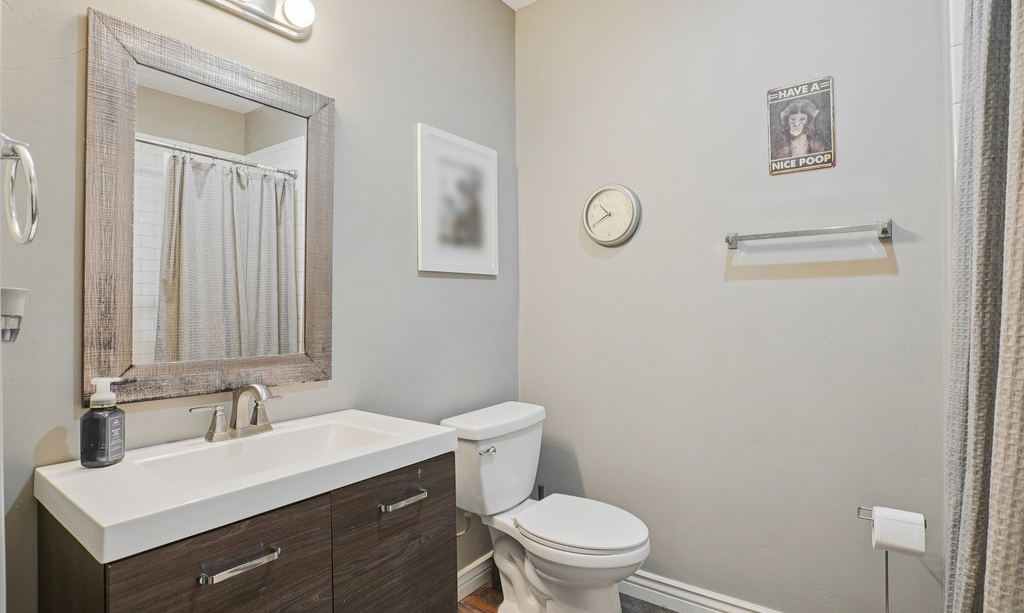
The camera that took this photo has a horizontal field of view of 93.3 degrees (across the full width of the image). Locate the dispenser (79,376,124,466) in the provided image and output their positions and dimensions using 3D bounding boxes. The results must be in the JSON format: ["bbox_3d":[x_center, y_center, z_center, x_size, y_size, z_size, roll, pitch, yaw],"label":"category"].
[{"bbox_3d":[-0.889,0.249,1.052,0.062,0.184,0.062,0,-1,-7],"label":"dispenser"}]

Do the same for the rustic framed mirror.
[{"bbox_3d":[-0.770,-0.222,1.324,0.026,0.899,0.608,-1,-2,37],"label":"rustic framed mirror"}]

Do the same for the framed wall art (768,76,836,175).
[{"bbox_3d":[1.000,-0.618,1.676,0.196,0.305,0.010,-1,-2,37],"label":"framed wall art"}]

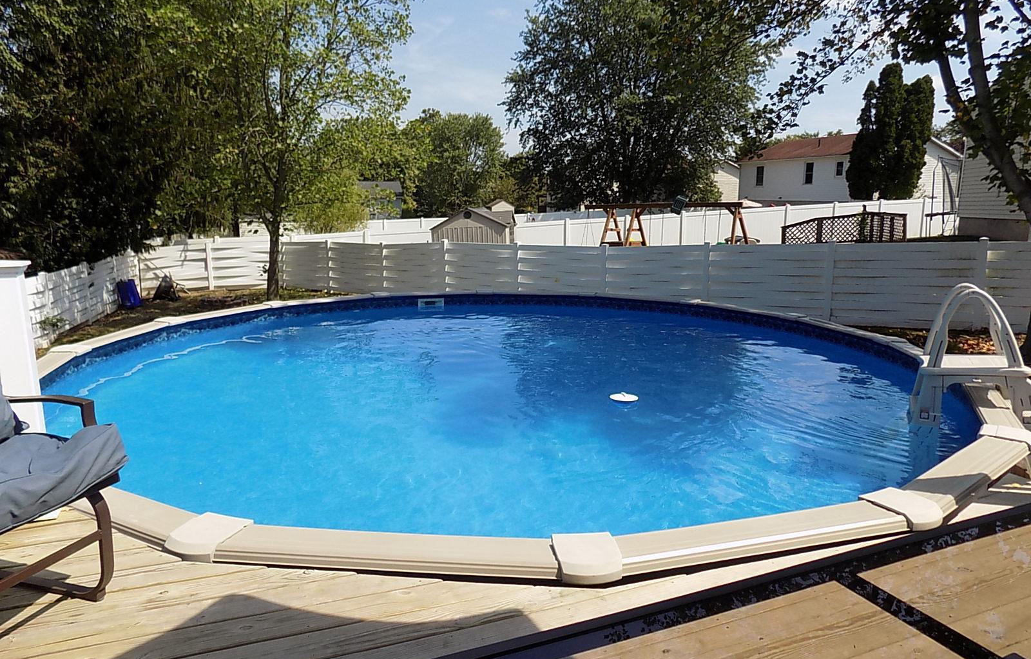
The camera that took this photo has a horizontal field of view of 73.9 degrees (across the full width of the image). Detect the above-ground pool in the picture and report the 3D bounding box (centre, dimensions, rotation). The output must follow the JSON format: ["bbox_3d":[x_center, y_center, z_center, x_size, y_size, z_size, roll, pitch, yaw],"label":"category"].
[{"bbox_3d":[-0.100,0.760,6.221,7.500,1.280,7.500,0,11,0],"label":"above-ground pool"}]

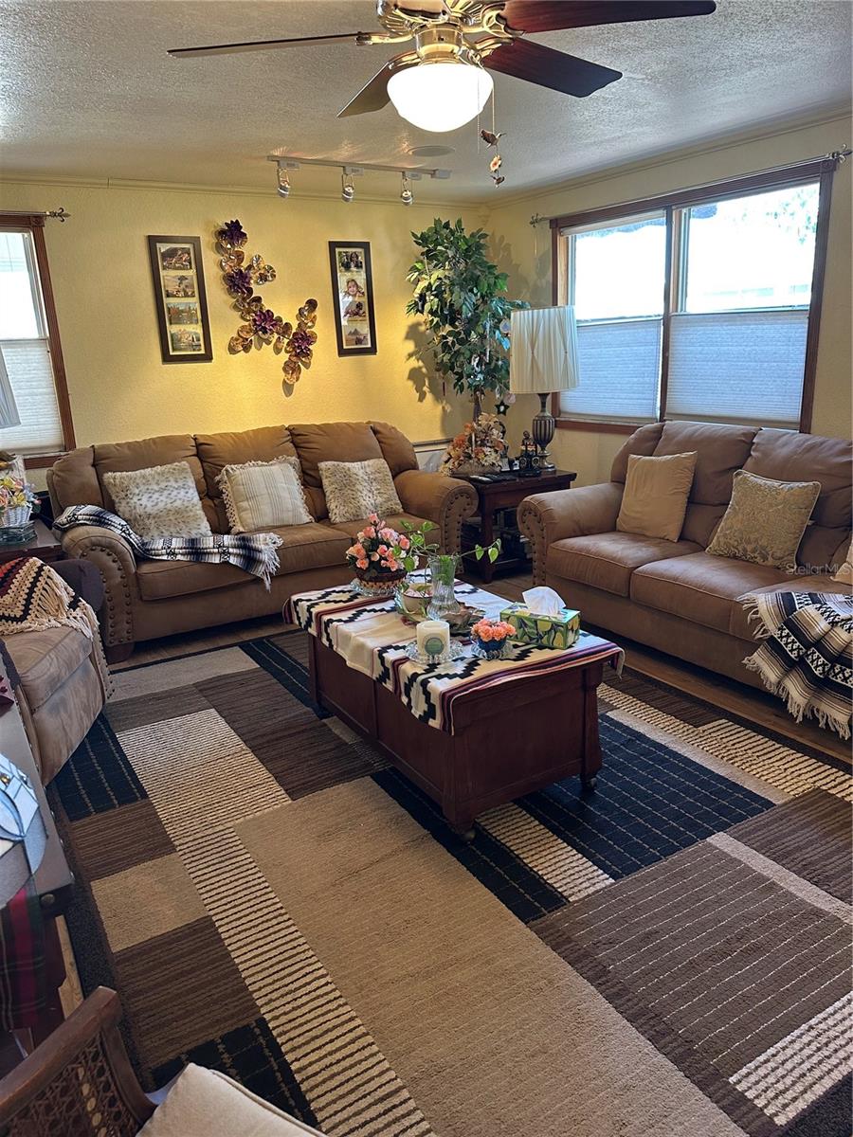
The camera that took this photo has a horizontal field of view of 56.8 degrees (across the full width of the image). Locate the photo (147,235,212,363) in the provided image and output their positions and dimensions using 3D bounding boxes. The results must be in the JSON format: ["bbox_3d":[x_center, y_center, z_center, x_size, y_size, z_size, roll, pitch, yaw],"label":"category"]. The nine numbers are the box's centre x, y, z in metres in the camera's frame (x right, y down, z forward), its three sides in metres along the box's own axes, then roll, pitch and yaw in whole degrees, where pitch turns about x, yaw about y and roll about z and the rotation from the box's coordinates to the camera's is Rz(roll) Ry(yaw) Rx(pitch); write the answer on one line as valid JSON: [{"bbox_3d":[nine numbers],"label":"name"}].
[{"bbox_3d":[-1.466,-1.602,4.710,0.303,0.709,0.023,-13,19,-31],"label":"photo"}]

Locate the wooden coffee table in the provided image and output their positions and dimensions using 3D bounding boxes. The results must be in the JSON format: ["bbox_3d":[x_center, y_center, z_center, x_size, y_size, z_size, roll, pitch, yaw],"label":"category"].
[{"bbox_3d":[0.066,0.414,2.829,0.604,0.506,1.077,-12,19,-29],"label":"wooden coffee table"}]

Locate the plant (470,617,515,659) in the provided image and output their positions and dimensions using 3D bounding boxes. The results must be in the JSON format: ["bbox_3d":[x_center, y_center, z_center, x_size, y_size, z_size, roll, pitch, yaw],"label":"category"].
[{"bbox_3d":[0.214,0.218,2.590,0.140,0.105,0.140,-2,16,4],"label":"plant"}]

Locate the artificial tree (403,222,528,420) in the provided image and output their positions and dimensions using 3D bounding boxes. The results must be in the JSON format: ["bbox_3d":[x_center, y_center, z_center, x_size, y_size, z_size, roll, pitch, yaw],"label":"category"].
[{"bbox_3d":[0.306,-1.265,5.600,0.820,2.210,0.780,-2,16,4],"label":"artificial tree"}]

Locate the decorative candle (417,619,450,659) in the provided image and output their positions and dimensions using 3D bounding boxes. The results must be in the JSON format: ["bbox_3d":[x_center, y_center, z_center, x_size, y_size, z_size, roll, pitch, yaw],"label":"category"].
[{"bbox_3d":[0.021,0.213,2.416,0.100,0.090,0.100,-3,16,0],"label":"decorative candle"}]

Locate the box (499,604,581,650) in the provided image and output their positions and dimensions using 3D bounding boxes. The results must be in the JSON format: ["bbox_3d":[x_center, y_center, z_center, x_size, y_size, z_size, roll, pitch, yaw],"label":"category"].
[{"bbox_3d":[0.386,0.192,2.669,0.225,0.096,0.125,6,18,27],"label":"box"}]

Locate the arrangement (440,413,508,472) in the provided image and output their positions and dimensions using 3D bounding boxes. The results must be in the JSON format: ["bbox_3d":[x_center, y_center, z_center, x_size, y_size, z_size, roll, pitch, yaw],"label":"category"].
[{"bbox_3d":[0.316,-0.784,5.109,0.400,0.350,0.310,-2,16,4],"label":"arrangement"}]

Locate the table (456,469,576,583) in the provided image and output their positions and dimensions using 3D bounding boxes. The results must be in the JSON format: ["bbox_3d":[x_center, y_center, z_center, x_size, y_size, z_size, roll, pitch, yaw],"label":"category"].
[{"bbox_3d":[0.496,-0.312,5.055,0.647,0.597,0.611,-11,18,-26],"label":"table"}]

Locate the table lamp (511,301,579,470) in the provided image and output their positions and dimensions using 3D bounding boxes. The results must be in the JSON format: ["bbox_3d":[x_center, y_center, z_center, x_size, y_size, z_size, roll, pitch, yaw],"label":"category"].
[{"bbox_3d":[0.739,-1.112,4.926,0.419,0.987,0.419,-2,16,1],"label":"table lamp"}]

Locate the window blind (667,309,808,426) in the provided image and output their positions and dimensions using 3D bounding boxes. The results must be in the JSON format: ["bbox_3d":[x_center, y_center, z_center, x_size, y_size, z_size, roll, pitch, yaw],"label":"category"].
[{"bbox_3d":[1.665,-1.092,4.319,0.044,0.596,0.882,-13,19,-31],"label":"window blind"}]

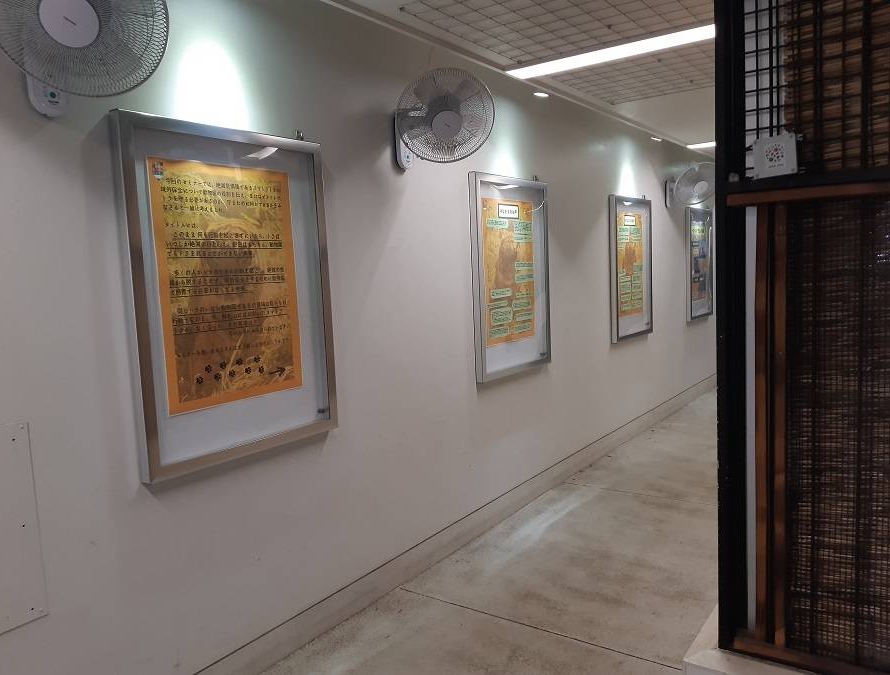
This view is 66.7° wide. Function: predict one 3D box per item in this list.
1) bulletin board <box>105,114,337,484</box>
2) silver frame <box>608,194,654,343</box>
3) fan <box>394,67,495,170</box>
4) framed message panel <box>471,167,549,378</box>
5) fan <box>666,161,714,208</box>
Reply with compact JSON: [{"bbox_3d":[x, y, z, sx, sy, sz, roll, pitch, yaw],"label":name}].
[{"bbox_3d":[-0.745,-0.155,2.473,0.050,1.171,0.848,2,7,35],"label":"bulletin board"},{"bbox_3d":[1.591,-0.582,5.729,0.050,1.171,0.848,2,7,35],"label":"silver frame"},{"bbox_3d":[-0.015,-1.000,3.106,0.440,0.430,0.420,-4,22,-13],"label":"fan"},{"bbox_3d":[0.418,-0.368,4.094,0.050,1.171,0.848,2,7,35],"label":"framed message panel"},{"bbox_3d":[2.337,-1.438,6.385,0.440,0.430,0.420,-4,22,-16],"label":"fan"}]

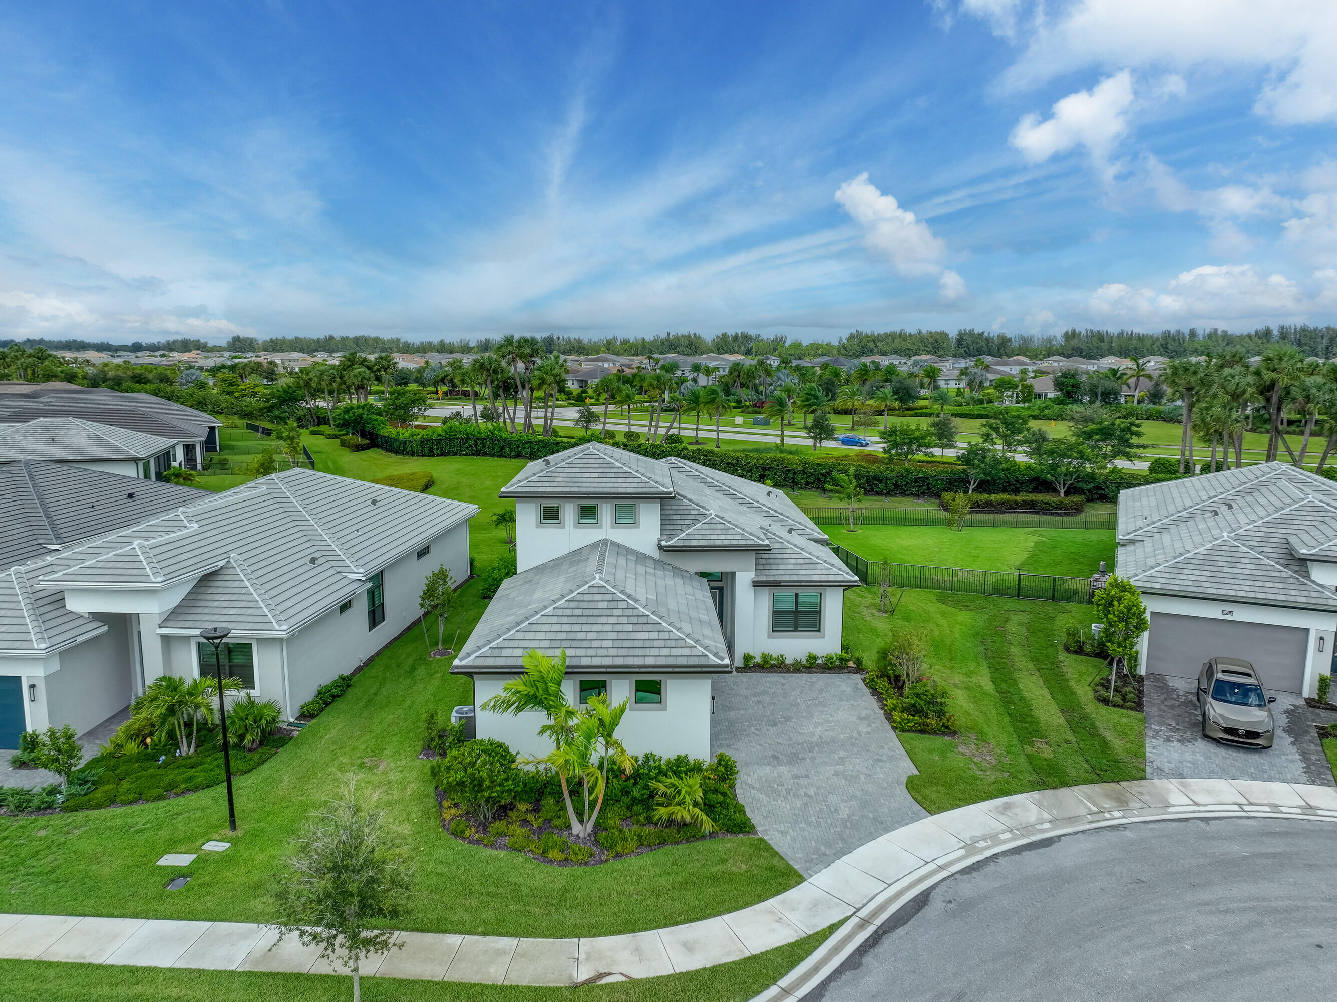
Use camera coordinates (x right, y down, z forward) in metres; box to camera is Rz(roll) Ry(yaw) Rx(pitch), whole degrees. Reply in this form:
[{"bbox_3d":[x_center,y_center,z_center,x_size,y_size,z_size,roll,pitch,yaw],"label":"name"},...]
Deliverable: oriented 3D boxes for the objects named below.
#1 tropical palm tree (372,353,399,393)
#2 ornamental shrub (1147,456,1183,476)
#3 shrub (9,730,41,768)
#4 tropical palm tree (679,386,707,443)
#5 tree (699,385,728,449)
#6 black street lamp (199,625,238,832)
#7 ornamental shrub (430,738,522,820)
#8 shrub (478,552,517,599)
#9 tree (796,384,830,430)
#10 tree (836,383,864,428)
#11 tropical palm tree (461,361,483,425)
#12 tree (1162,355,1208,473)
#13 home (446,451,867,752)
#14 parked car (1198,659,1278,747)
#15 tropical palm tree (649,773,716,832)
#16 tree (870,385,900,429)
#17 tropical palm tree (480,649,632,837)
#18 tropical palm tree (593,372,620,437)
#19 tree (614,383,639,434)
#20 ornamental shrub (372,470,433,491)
[{"bbox_3d":[-48.656,-19.730,159.357,4.400,11.060,4.300,0,10,0],"label":"tropical palm tree"},{"bbox_3d":[49.636,-3.346,92.840,3.300,2.000,3.200,0,9,0],"label":"ornamental shrub"},{"bbox_3d":[-19.491,7.419,28.099,1.080,1.000,1.000,0,10,0],"label":"shrub"},{"bbox_3d":[3.157,-11.065,119.173,3.490,7.380,3.400,0,10,0],"label":"tropical palm tree"},{"bbox_3d":[5.495,-10.280,113.379,3.450,7.760,3.400,0,10,0],"label":"tree"},{"bbox_3d":[-11.061,5.755,23.169,0.800,5.400,0.800,0,9,0],"label":"black street lamp"},{"bbox_3d":[-5.111,7.434,24.646,2.380,2.120,2.200,0,10,0],"label":"ornamental shrub"},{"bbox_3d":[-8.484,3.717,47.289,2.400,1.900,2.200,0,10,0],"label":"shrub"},{"bbox_3d":[22.323,-14.593,143.424,4.800,7.200,4.800,0,9,0],"label":"tree"},{"bbox_3d":[28.886,-14.746,145.424,4.300,7.200,4.300,0,9,0],"label":"tree"},{"bbox_3d":[-29.397,-15.810,138.780,3.280,10.200,3.400,0,10,0],"label":"tropical palm tree"},{"bbox_3d":[50.872,-8.116,91.089,4.000,11.400,4.000,0,9,0],"label":"tree"},{"bbox_3d":[0.495,1.368,40.972,13.900,8.200,31.500,0,9,-1],"label":"home"},{"bbox_3d":[18.175,6.390,29.702,1.900,1.690,4.580,5,10,27],"label":"parked car"},{"bbox_3d":[0.394,7.681,23.943,1.700,1.400,1.600,0,9,0],"label":"tropical palm tree"},{"bbox_3d":[34.234,-14.467,145.456,4.300,6.800,4.300,0,9,0],"label":"tree"},{"bbox_3d":[-2.861,6.248,23.627,3.800,4.800,3.300,0,10,0],"label":"tropical palm tree"},{"bbox_3d":[-8.852,-13.254,130.265,3.900,9.200,3.900,0,9,0],"label":"tropical palm tree"},{"bbox_3d":[-5.874,-12.678,128.701,3.480,7.380,3.400,0,10,0],"label":"tree"},{"bbox_3d":[-23.379,-1.614,81.822,5.400,1.100,6.000,0,9,0],"label":"ornamental shrub"}]

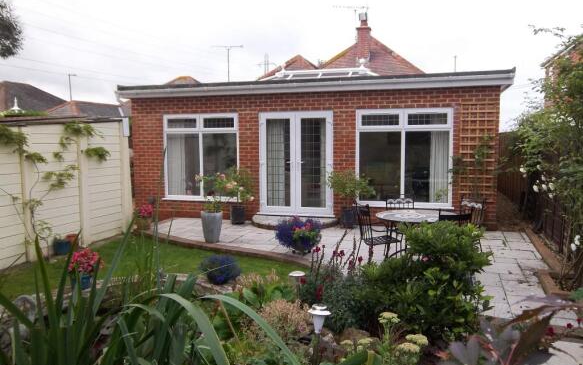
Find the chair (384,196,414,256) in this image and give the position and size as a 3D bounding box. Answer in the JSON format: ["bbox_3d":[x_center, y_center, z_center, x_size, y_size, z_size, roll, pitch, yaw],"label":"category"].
[{"bbox_3d":[1.349,0.589,5.680,0.420,0.880,0.500,0,4,3],"label":"chair"}]

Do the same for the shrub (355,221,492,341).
[{"bbox_3d":[1.026,0.728,3.720,1.040,0.860,0.900,0,4,0],"label":"shrub"}]

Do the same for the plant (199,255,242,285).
[{"bbox_3d":[-0.798,0.944,5.300,0.450,0.340,0.440,0,4,0],"label":"plant"}]

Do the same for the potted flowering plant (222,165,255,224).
[{"bbox_3d":[-1.014,0.243,9.020,0.600,1.100,0.570,0,4,0],"label":"potted flowering plant"}]

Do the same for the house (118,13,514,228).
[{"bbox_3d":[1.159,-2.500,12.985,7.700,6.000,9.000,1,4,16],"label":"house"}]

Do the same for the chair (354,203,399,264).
[{"bbox_3d":[1.060,0.710,5.700,0.510,0.880,0.470,-2,6,-19],"label":"chair"}]

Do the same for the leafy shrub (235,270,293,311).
[{"bbox_3d":[-0.263,1.054,4.600,0.580,0.420,0.520,-1,5,0],"label":"leafy shrub"}]

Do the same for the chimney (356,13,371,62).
[{"bbox_3d":[2.695,-5.394,17.600,0.520,1.780,0.520,1,5,16],"label":"chimney"}]

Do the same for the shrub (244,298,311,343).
[{"bbox_3d":[-0.108,1.027,3.650,0.510,0.360,0.460,0,4,0],"label":"shrub"}]

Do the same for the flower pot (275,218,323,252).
[{"bbox_3d":[0.104,0.792,7.020,0.690,0.540,0.640,-1,5,0],"label":"flower pot"}]

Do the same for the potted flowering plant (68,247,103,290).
[{"bbox_3d":[-2.499,1.043,5.720,0.400,0.500,0.390,-3,6,-24],"label":"potted flowering plant"}]

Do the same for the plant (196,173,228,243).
[{"bbox_3d":[-1.297,0.415,7.740,0.530,1.130,0.500,-1,5,-10],"label":"plant"}]

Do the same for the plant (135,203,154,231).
[{"bbox_3d":[-2.641,0.586,8.500,0.360,0.500,0.360,0,4,0],"label":"plant"}]

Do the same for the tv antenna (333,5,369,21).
[{"bbox_3d":[2.040,-5.860,16.300,1.220,0.500,0.400,0,4,-3],"label":"tv antenna"}]

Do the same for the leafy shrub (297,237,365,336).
[{"bbox_3d":[0.365,0.900,4.200,0.600,0.800,0.580,-1,5,0],"label":"leafy shrub"}]

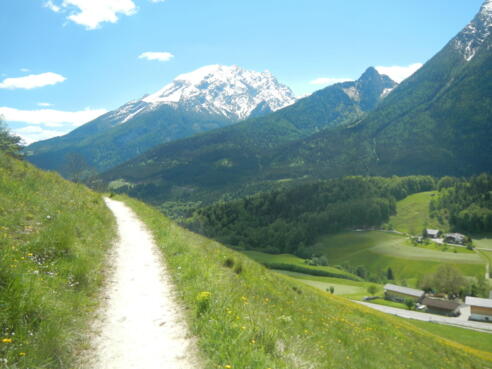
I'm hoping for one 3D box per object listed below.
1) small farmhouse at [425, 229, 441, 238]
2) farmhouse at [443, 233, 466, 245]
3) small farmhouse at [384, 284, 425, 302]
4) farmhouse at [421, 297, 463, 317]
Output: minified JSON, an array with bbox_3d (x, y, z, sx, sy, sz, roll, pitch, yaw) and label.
[{"bbox_3d":[185.090,49.620,395.000,10.500,8.000,9.500,0,0,27],"label":"small farmhouse"},{"bbox_3d":[196.280,50.750,372.000,12.000,9.500,14.000,0,0,-35],"label":"farmhouse"},{"bbox_3d":[74.470,51.350,187.000,9.000,6.600,15.800,0,0,-41],"label":"small farmhouse"},{"bbox_3d":[83.510,52.320,170.000,13.500,5.000,9.000,0,0,38],"label":"farmhouse"}]

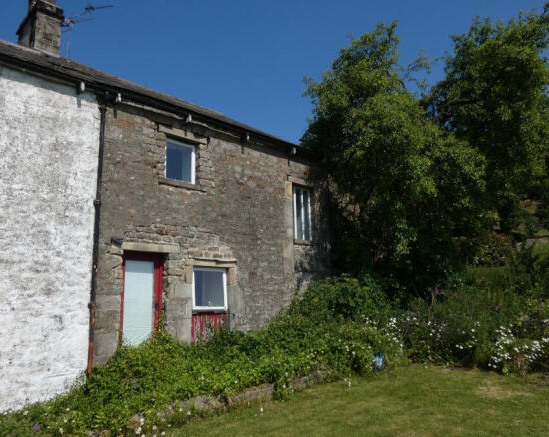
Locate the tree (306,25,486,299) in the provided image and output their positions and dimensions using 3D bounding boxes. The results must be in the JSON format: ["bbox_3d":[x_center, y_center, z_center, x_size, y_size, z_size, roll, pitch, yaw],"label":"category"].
[{"bbox_3d":[3.091,-1.188,12.097,4.600,7.600,4.300,-4,-11,14],"label":"tree"}]

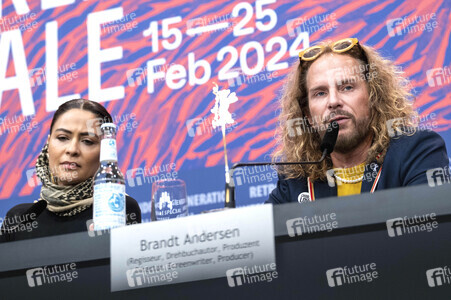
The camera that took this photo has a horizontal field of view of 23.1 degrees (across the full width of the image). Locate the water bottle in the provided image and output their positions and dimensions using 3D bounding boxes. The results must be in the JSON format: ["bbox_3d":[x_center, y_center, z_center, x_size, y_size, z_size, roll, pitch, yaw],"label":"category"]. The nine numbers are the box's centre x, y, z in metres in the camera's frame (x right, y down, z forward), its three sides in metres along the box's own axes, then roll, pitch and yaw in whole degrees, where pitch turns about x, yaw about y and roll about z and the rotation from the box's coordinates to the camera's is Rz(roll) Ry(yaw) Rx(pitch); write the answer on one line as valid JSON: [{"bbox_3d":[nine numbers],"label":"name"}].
[{"bbox_3d":[-0.220,0.063,2.090,0.061,0.231,0.061,-2,-15,-1],"label":"water bottle"}]

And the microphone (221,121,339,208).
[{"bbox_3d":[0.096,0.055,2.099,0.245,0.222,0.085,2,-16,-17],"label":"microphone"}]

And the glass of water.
[{"bbox_3d":[-0.102,0.112,2.046,0.072,0.102,0.072,-2,-15,-1],"label":"glass of water"}]

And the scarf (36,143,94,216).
[{"bbox_3d":[-0.367,0.076,2.730,0.210,0.190,0.185,-4,-16,6],"label":"scarf"}]

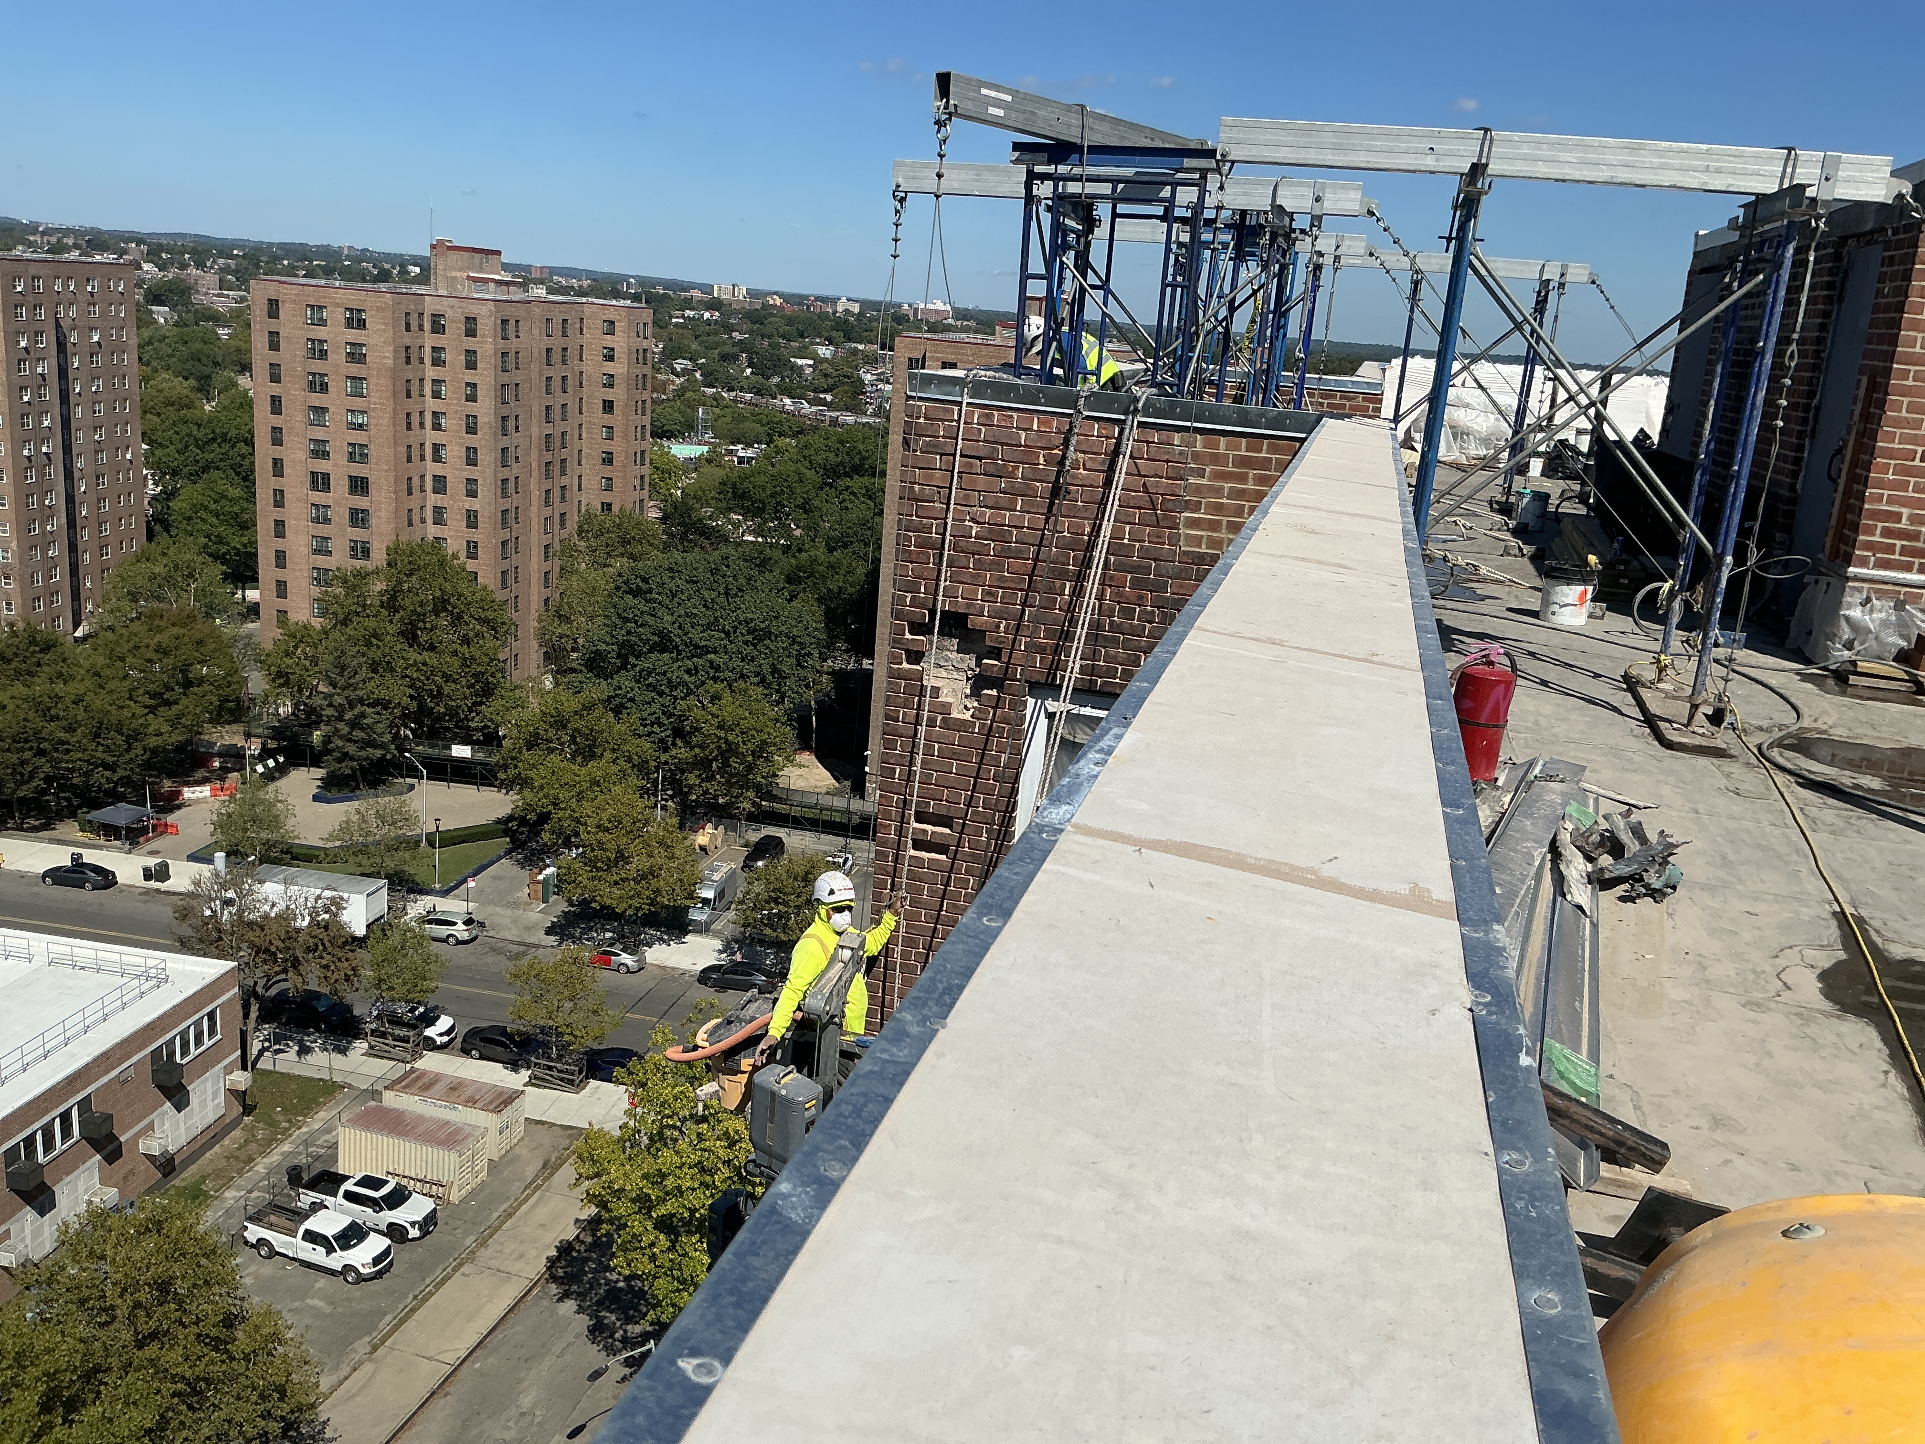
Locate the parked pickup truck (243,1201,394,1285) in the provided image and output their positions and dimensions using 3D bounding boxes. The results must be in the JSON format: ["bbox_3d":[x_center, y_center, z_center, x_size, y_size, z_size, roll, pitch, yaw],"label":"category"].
[{"bbox_3d":[-26.741,21.654,64.949,6.250,1.940,2.020,9,15,16],"label":"parked pickup truck"}]

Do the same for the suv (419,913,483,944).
[{"bbox_3d":[-32.955,12.761,98.646,4.820,1.660,1.880,8,15,13],"label":"suv"}]

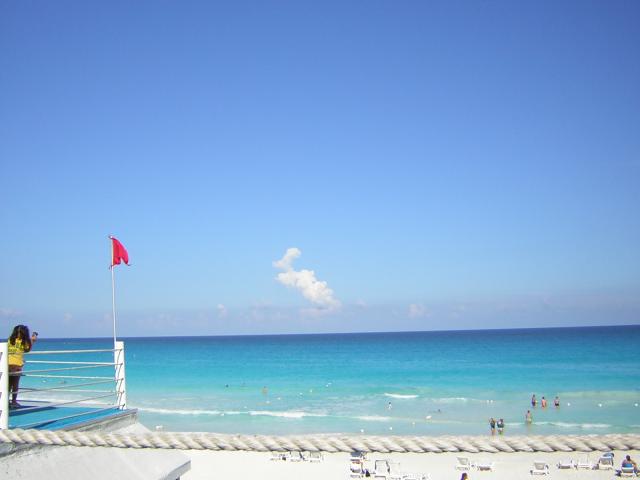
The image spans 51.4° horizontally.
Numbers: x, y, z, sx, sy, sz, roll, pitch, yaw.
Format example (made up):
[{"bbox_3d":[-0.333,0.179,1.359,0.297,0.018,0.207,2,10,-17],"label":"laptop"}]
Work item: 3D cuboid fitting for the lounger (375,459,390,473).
[{"bbox_3d":[3.524,12.754,37.837,0.680,0.760,1.750,-2,-8,7],"label":"lounger"}]

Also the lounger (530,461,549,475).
[{"bbox_3d":[12.127,12.423,36.810,0.680,0.770,1.750,-3,-8,16],"label":"lounger"}]

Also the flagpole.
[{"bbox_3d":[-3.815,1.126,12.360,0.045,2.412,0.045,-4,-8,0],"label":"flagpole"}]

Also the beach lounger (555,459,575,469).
[{"bbox_3d":[14.011,12.650,38.129,0.680,0.600,1.750,-3,-8,16],"label":"beach lounger"}]

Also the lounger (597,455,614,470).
[{"bbox_3d":[16.067,12.454,37.571,0.680,0.750,1.750,-4,-8,18],"label":"lounger"}]

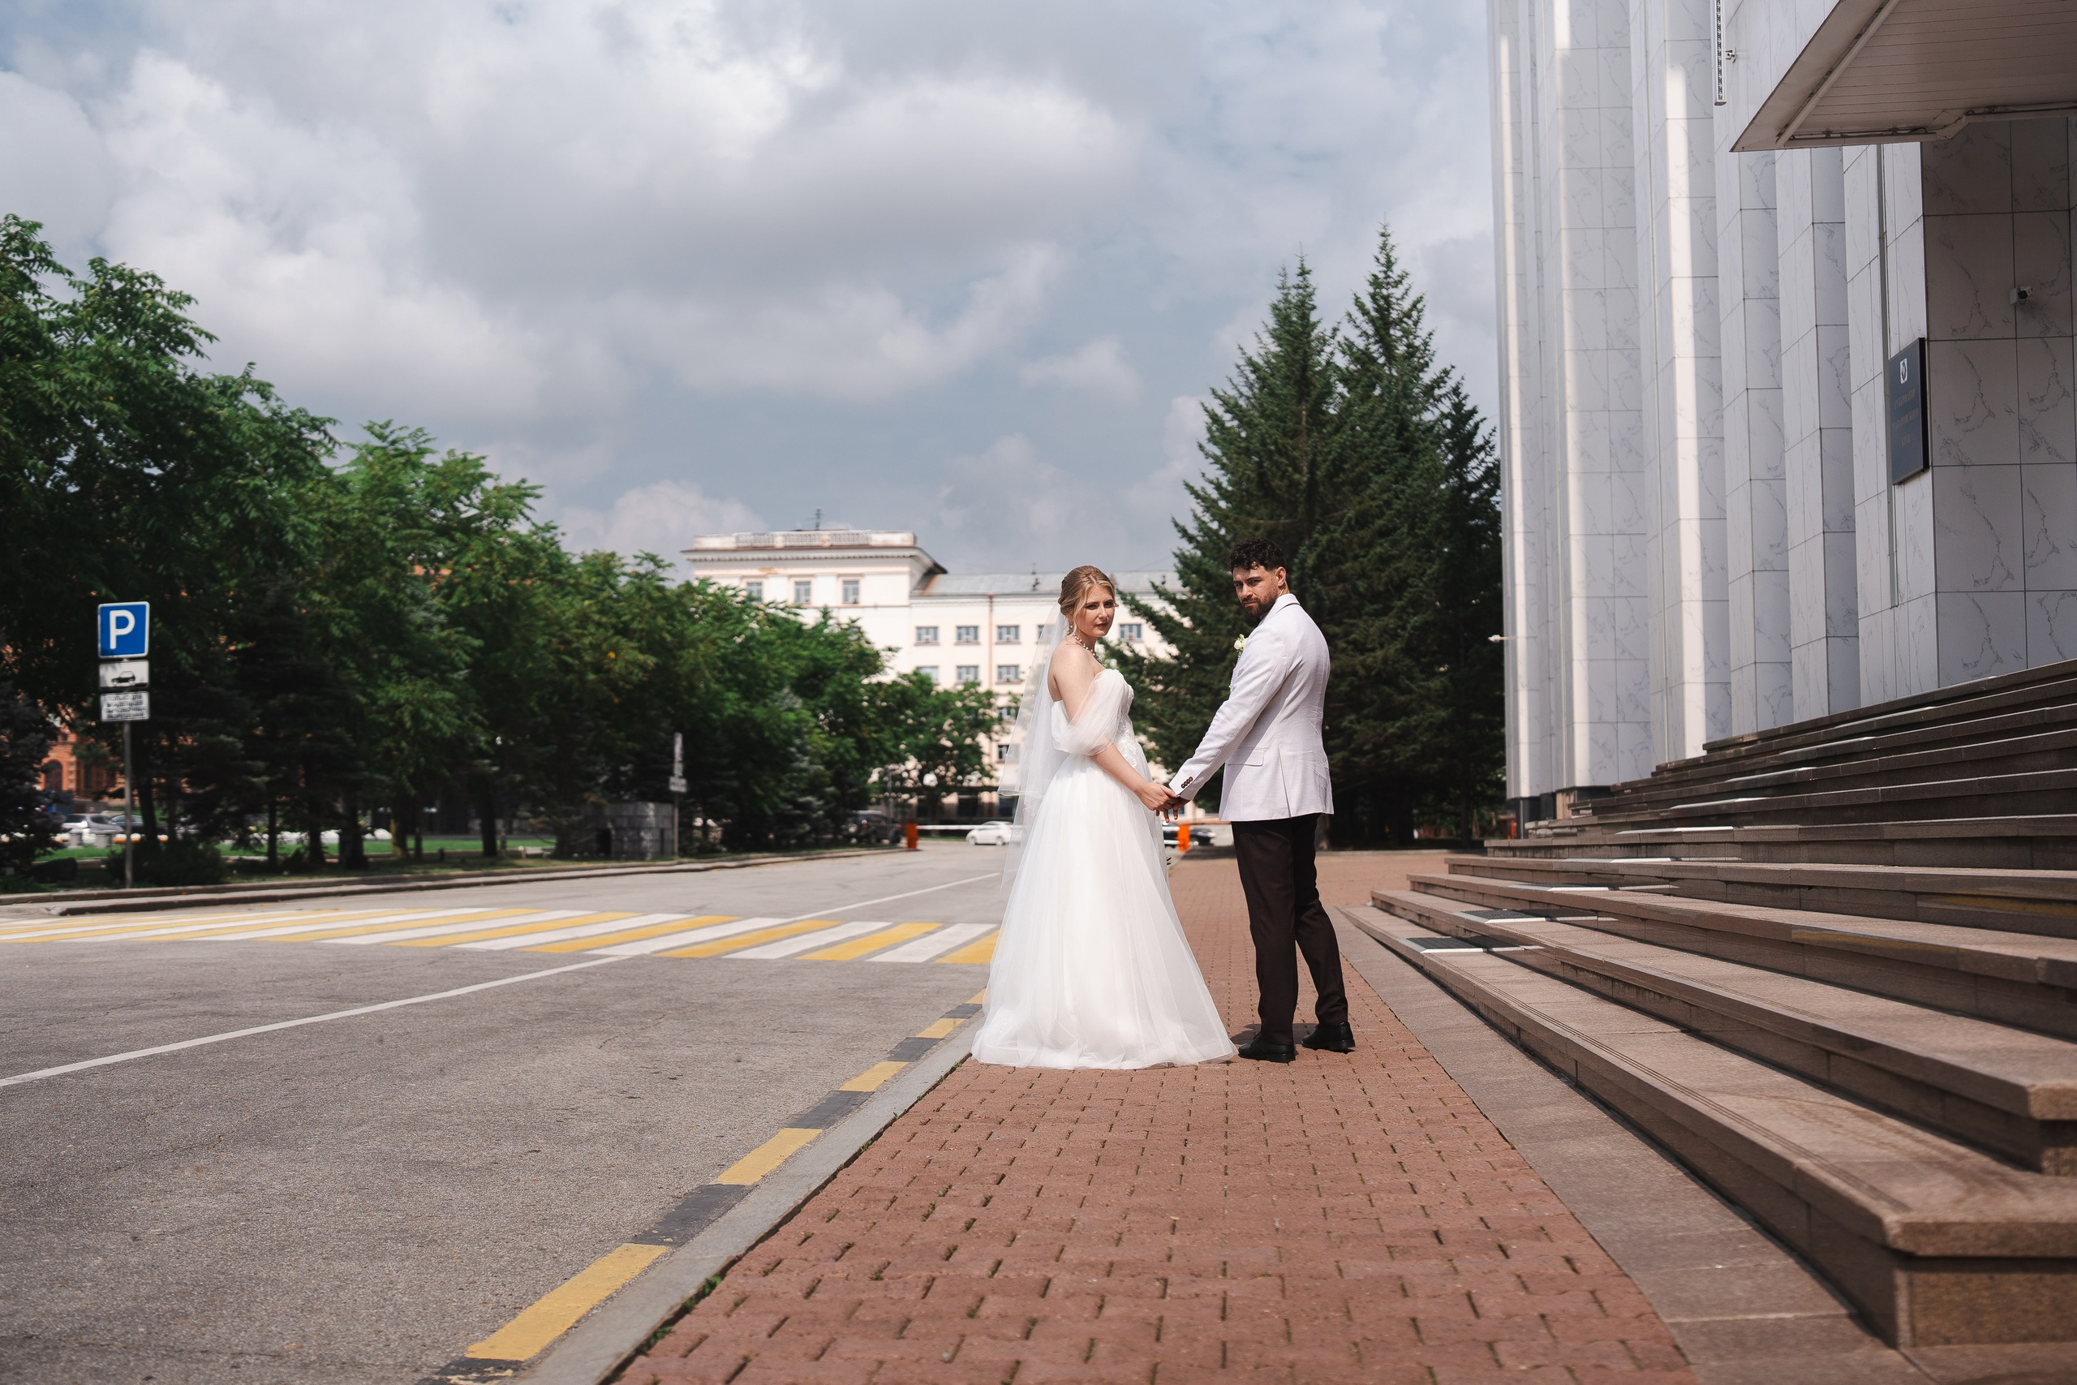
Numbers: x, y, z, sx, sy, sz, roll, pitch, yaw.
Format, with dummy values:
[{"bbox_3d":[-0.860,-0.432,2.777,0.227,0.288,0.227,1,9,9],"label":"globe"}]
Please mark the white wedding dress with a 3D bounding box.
[{"bbox_3d":[0.228,0.567,7.000,0.900,1.360,0.820,1,-4,-11],"label":"white wedding dress"}]

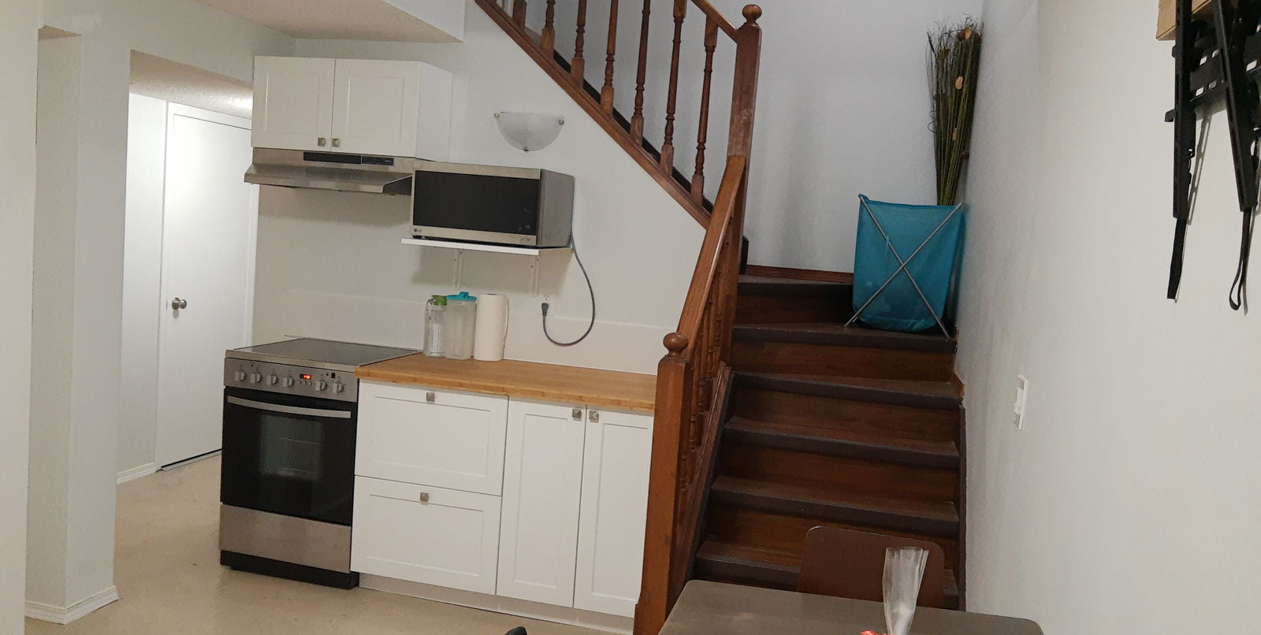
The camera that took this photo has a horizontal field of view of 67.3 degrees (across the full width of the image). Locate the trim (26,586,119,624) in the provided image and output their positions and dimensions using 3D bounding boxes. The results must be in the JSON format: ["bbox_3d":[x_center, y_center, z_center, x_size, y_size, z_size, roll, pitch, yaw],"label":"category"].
[{"bbox_3d":[-2.022,1.024,3.429,0.193,0.056,0.246,5,6,13],"label":"trim"}]

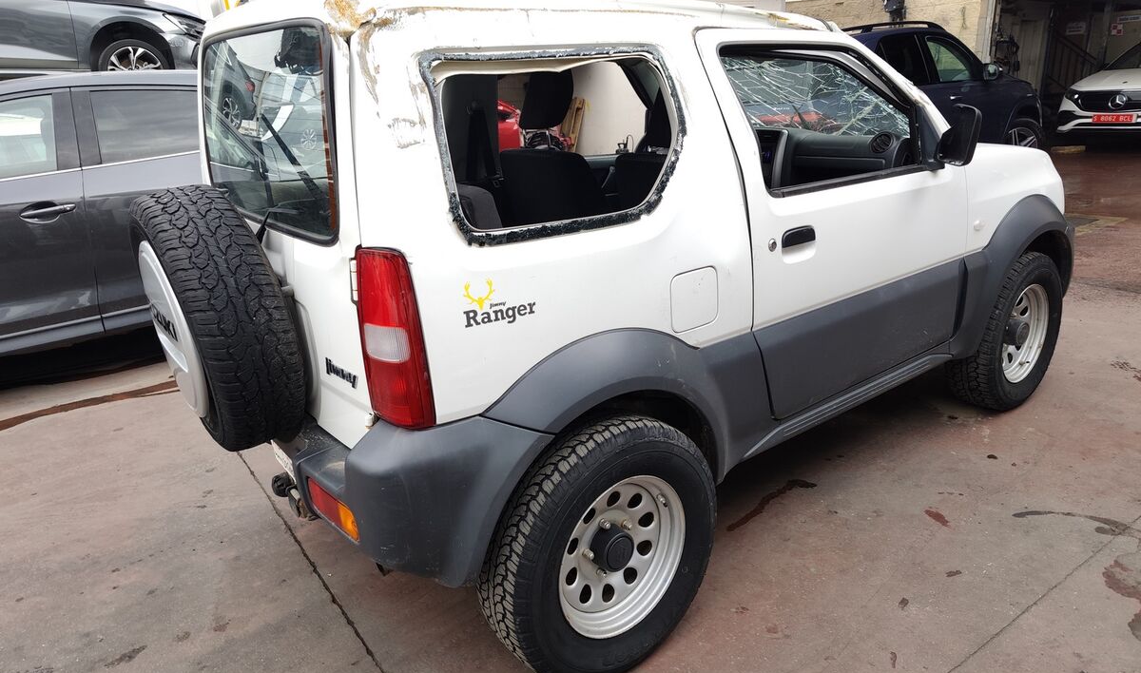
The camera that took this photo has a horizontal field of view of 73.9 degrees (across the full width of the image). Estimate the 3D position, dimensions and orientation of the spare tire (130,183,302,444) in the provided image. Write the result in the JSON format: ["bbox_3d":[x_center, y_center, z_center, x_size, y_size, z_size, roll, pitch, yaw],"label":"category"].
[{"bbox_3d":[-0.878,-0.035,1.885,0.205,0.670,0.670,-22,23,-35],"label":"spare tire"}]

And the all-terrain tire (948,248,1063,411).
[{"bbox_3d":[1.847,-0.024,3.207,0.670,0.670,0.200,-17,21,-35],"label":"all-terrain tire"}]

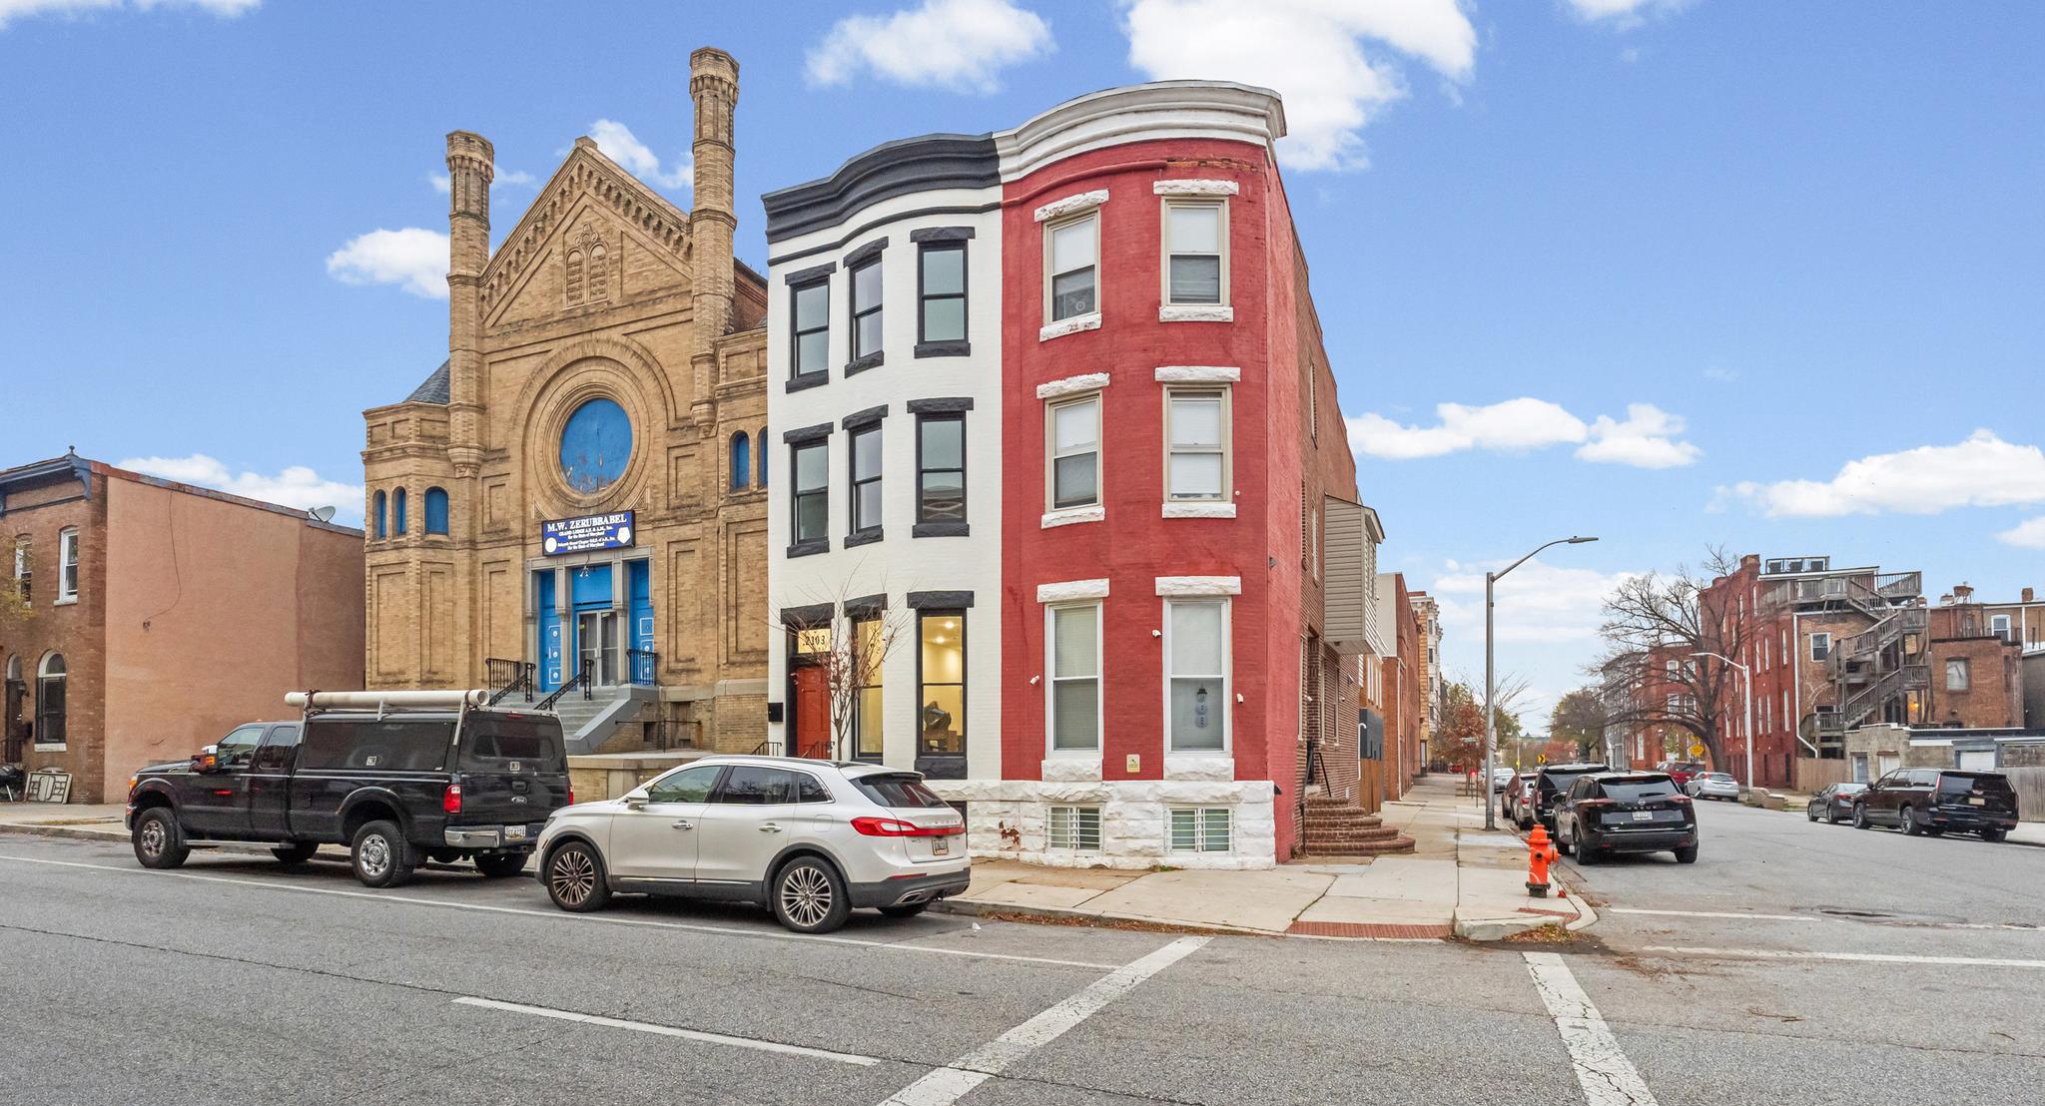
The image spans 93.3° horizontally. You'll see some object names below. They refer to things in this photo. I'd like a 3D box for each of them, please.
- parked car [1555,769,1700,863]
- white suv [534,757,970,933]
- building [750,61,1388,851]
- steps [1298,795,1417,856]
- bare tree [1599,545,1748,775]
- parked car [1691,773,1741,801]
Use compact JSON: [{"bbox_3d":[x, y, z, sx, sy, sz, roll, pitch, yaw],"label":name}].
[{"bbox_3d":[11.950,5.250,19.350,1.900,1.700,4.650,-4,-11,22],"label":"parked car"},{"bbox_3d":[-2.880,2.990,10.360,4.830,1.680,1.980,-4,-11,22],"label":"white suv"},{"bbox_3d":[2.350,-0.150,20.600,9.000,11.000,13.000,-3,-7,23],"label":"building"},{"bbox_3d":[6.450,5.150,18.300,1.850,1.120,2.300,-4,-11,22],"label":"steps"},{"bbox_3d":[38.900,7.200,57.500,9.000,14.000,9.500,-4,-11,22],"label":"bare tree"},{"bbox_3d":[37.900,12.900,53.000,1.820,1.460,4.350,-4,-11,22],"label":"parked car"}]

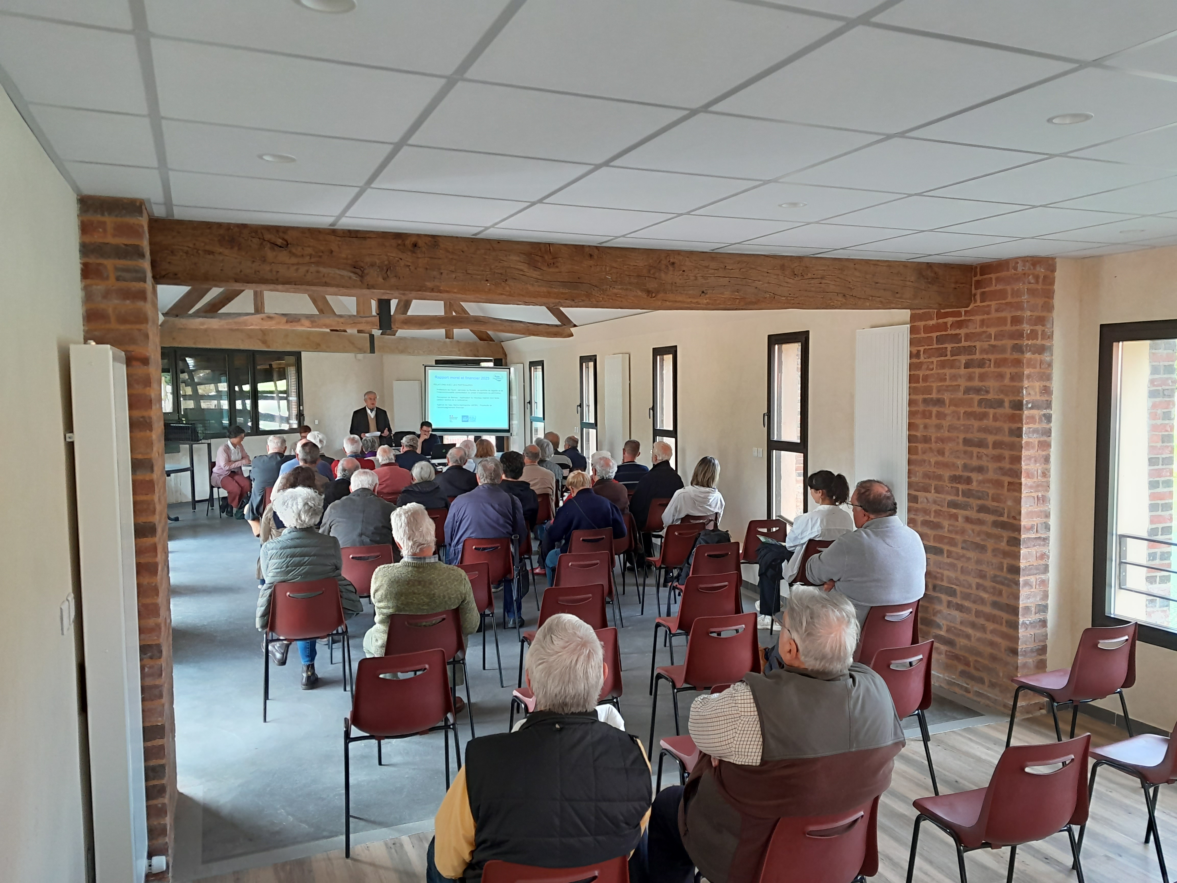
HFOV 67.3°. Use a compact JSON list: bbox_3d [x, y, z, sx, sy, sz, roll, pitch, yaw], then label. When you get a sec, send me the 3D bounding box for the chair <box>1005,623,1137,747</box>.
[{"bbox_3d":[2.208,1.166,4.043,0.460,0.770,0.480,-2,4,-19],"label":"chair"}]

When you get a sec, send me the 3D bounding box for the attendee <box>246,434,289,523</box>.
[{"bbox_3d":[-3.419,0.612,9.579,0.560,1.330,0.780,-2,4,-23],"label":"attendee"}]

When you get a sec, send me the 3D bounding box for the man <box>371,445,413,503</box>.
[{"bbox_3d":[-2.012,0.680,8.822,0.530,1.290,0.800,-2,4,-18],"label":"man"}]

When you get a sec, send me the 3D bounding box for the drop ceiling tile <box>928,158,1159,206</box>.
[{"bbox_3d":[1.528,-0.867,2.944,0.600,0.020,0.580,-2,4,-23],"label":"drop ceiling tile"}]

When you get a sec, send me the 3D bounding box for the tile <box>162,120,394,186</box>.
[{"bbox_3d":[-0.910,-0.836,2.576,0.595,0.020,0.585,-2,4,-23],"label":"tile"}]

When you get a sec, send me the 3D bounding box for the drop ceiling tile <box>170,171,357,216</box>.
[{"bbox_3d":[-1.138,-0.867,3.100,0.595,0.020,0.585,-2,4,-23],"label":"drop ceiling tile"}]

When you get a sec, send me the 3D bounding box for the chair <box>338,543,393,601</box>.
[{"bbox_3d":[-1.554,1.070,6.133,0.460,0.770,0.480,-2,4,-22],"label":"chair"}]

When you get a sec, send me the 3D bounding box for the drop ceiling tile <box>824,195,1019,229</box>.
[{"bbox_3d":[1.345,-0.924,3.585,0.605,0.020,0.590,-2,4,-23],"label":"drop ceiling tile"}]

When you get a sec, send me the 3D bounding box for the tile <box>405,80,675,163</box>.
[{"bbox_3d":[-0.120,-0.814,2.284,0.595,0.020,0.595,-2,4,-23],"label":"tile"}]

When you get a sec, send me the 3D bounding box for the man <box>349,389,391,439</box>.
[{"bbox_3d":[-2.903,0.231,11.800,0.560,1.770,0.420,-2,4,-19],"label":"man"}]

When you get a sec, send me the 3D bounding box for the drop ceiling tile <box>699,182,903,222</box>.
[{"bbox_3d":[0.773,-0.887,3.291,0.595,0.020,0.595,-2,4,-23],"label":"drop ceiling tile"}]

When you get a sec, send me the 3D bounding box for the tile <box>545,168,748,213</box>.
[{"bbox_3d":[0.212,-0.883,3.095,0.605,0.020,0.590,-2,4,-23],"label":"tile"}]

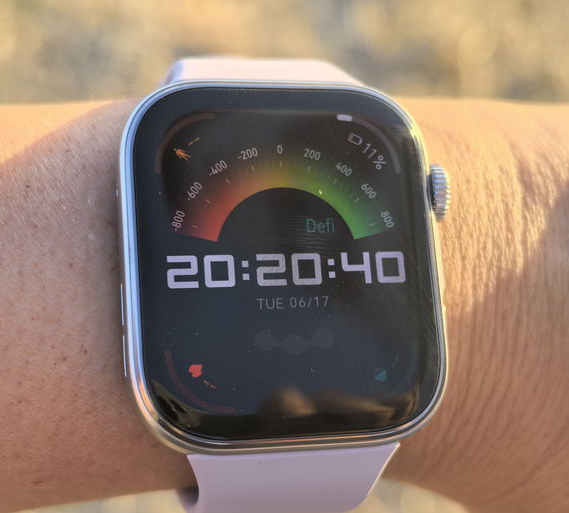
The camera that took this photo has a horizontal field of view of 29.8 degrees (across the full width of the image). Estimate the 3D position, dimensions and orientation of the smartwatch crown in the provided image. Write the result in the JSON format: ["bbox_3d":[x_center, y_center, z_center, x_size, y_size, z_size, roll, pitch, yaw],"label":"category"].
[{"bbox_3d":[0.019,-0.008,0.137,0.003,0.007,0.007,-1,77,-14],"label":"smartwatch crown"}]

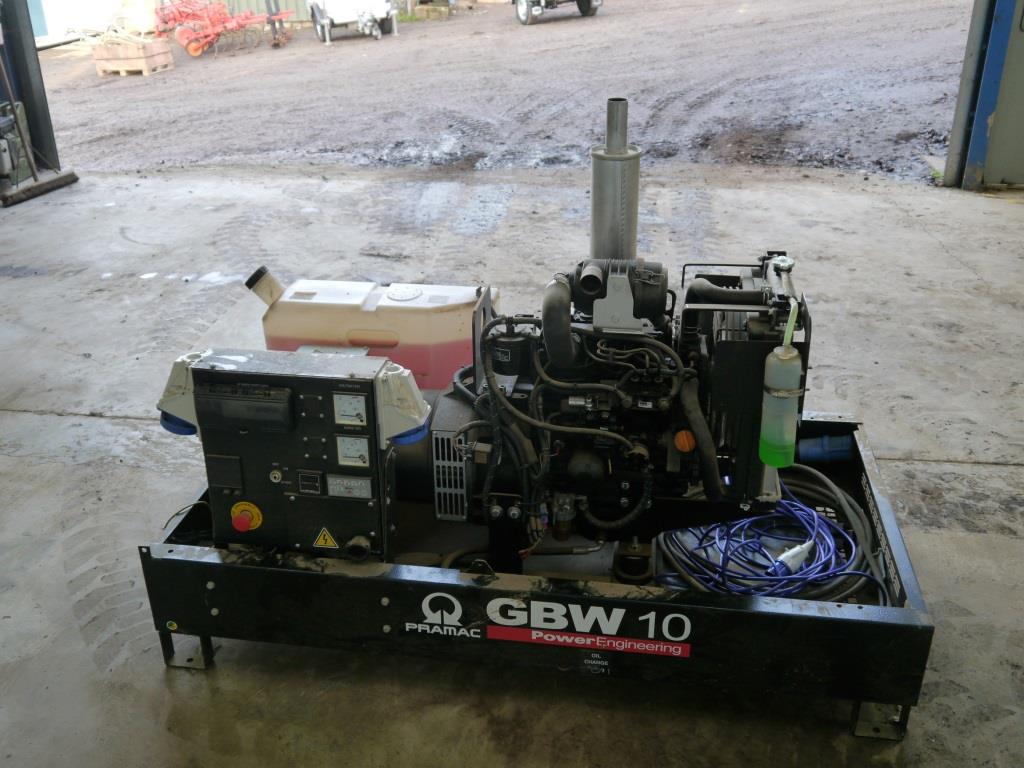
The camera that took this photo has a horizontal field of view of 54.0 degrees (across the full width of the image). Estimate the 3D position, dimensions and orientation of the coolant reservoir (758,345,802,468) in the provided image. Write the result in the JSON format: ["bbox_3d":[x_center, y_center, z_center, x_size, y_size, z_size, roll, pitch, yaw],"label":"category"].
[{"bbox_3d":[0.556,0.042,2.078,0.074,0.252,0.076,3,25,8],"label":"coolant reservoir"}]

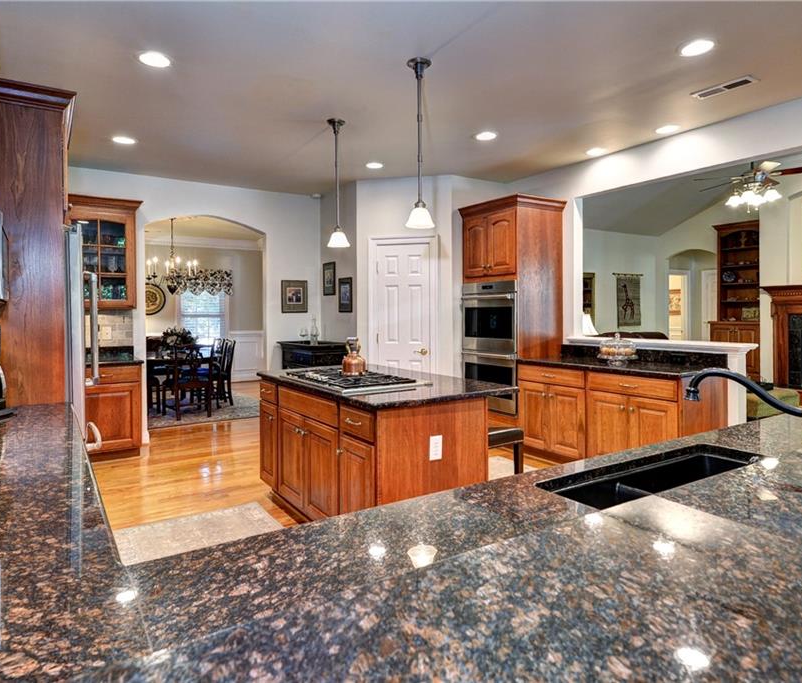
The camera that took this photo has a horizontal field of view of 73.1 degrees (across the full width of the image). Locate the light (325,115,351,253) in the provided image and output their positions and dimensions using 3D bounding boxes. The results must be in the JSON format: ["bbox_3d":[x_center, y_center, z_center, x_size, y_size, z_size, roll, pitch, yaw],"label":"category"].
[{"bbox_3d":[-0.478,-1.164,4.018,0.171,0.950,0.171,-2,2,-33],"label":"light"}]

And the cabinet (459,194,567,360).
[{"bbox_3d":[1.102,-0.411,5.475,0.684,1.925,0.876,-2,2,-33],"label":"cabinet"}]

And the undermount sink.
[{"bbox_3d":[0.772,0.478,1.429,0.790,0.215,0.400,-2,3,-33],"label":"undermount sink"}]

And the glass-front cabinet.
[{"bbox_3d":[-2.816,-0.806,5.102,0.640,1.000,0.370,-2,3,-33],"label":"glass-front cabinet"}]

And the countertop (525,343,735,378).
[{"bbox_3d":[1.804,0.153,4.645,0.640,0.150,1.570,-2,3,-33],"label":"countertop"}]

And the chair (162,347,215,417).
[{"bbox_3d":[-2.759,0.508,6.981,0.523,0.934,0.552,-2,2,-33],"label":"chair"}]

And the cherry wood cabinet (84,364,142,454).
[{"bbox_3d":[-2.777,0.636,5.032,0.590,0.857,0.600,-2,2,-33],"label":"cherry wood cabinet"}]

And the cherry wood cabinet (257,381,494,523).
[{"bbox_3d":[-0.262,0.728,3.520,0.735,0.885,1.640,-2,3,-33],"label":"cherry wood cabinet"}]

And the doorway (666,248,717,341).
[{"bbox_3d":[4.564,-0.272,8.530,0.200,2.350,0.840,-2,3,-33],"label":"doorway"}]

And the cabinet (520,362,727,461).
[{"bbox_3d":[1.756,0.640,4.513,0.629,0.857,1.549,-2,2,-33],"label":"cabinet"}]

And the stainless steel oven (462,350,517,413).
[{"bbox_3d":[1.082,0.374,5.447,0.600,0.581,0.765,-2,2,-33],"label":"stainless steel oven"}]

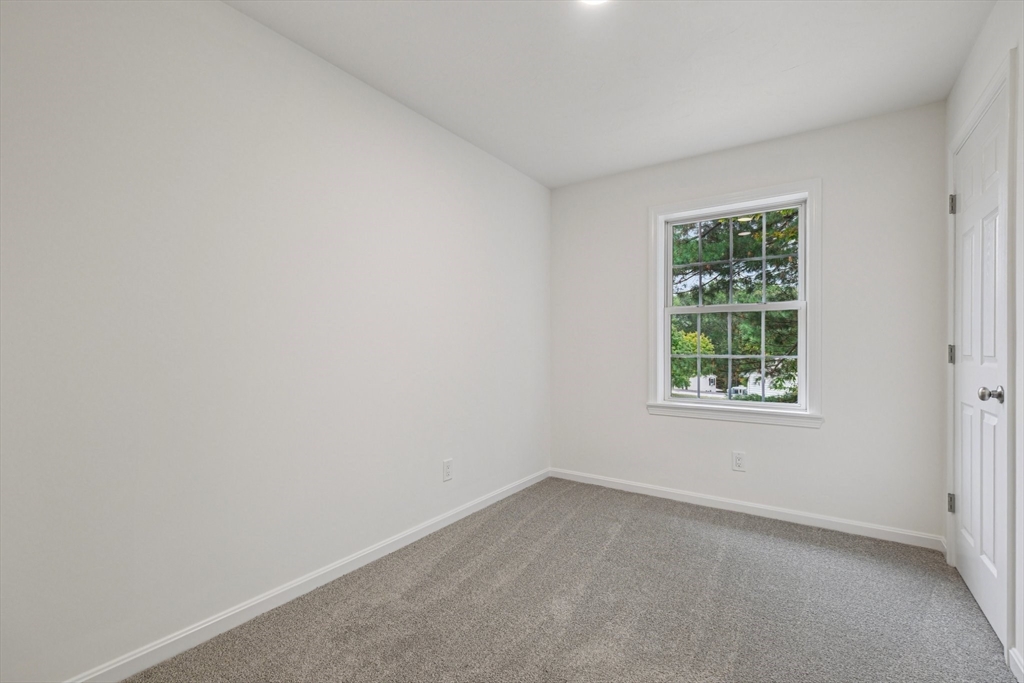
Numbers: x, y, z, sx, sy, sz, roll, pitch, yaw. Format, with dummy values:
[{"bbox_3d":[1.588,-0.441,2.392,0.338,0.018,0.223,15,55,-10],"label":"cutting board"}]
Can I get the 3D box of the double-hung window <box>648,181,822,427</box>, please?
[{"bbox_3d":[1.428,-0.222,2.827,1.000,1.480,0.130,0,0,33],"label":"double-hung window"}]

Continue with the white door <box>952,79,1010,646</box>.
[{"bbox_3d":[1.989,0.091,1.806,0.050,2.030,0.700,0,0,36],"label":"white door"}]

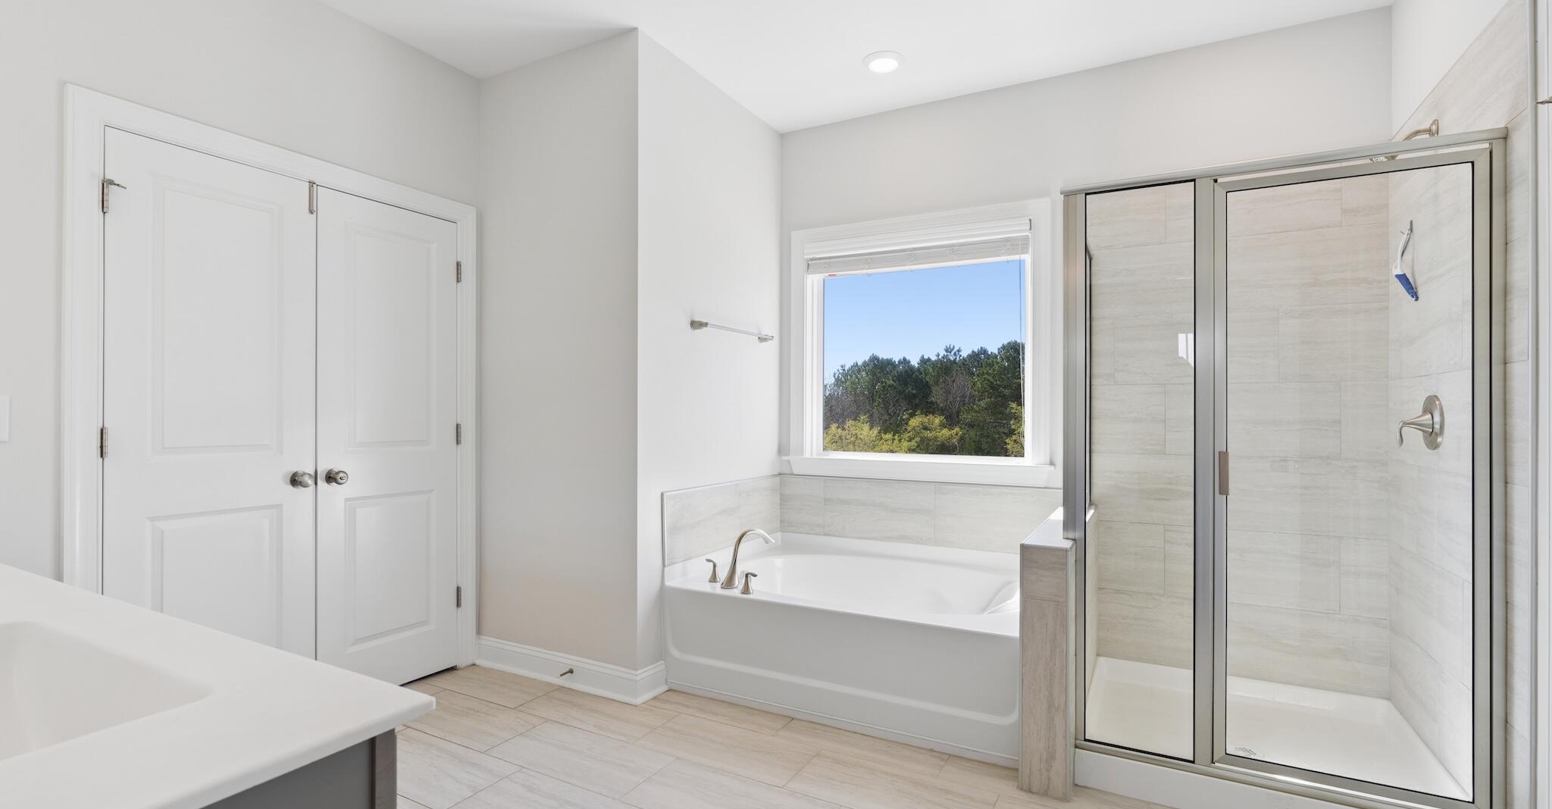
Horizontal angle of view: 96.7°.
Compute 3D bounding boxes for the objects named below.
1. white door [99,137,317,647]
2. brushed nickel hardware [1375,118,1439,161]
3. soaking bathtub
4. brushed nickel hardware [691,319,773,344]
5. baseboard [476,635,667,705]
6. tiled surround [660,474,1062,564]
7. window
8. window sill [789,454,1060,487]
[{"bbox_3d":[-1.921,0.176,2.381,0.040,2.048,0.615,0,0,28],"label":"white door"},{"bbox_3d":[2.016,-0.834,2.225,0.167,0.130,0.070,0,0,28],"label":"brushed nickel hardware"},{"bbox_3d":[0.431,0.966,3.080,1.484,0.504,1.038,0,0,28],"label":"soaking bathtub"},{"bbox_3d":[-0.197,-0.359,3.411,0.075,0.052,0.675,0,0,28],"label":"brushed nickel hardware"},{"bbox_3d":[-0.930,1.153,3.105,0.973,0.124,0.212,0,0,28],"label":"baseboard"},{"bbox_3d":[0.417,0.549,3.069,1.482,0.326,1.082,0,0,28],"label":"tiled surround"},{"bbox_3d":[0.698,-0.290,3.571,1.360,1.352,0.120,0,0,28],"label":"window"},{"bbox_3d":[0.664,0.338,3.544,1.420,0.095,0.090,0,0,28],"label":"window sill"}]

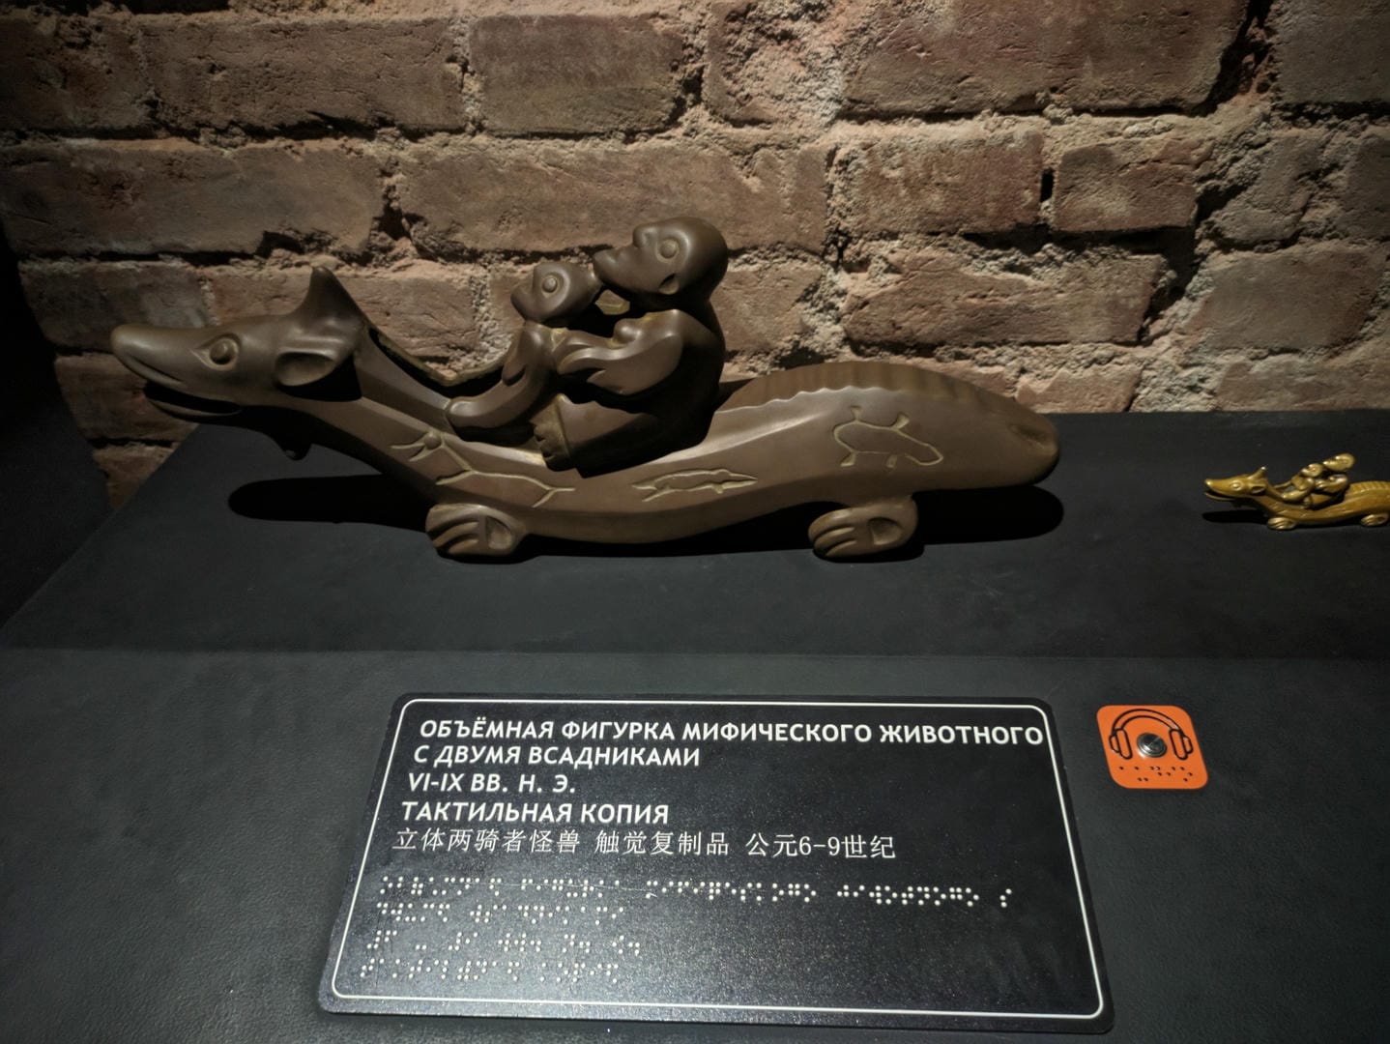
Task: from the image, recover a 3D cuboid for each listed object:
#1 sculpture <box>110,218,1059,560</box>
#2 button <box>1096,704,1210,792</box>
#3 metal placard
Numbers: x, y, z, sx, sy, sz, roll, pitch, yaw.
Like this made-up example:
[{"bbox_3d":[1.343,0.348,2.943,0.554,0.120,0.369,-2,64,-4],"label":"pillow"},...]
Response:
[{"bbox_3d":[-0.057,-0.071,0.519,0.492,0.165,0.082,0,33,4],"label":"sculpture"},{"bbox_3d":[0.191,0.094,0.420,0.039,0.005,0.039,0,50,4],"label":"button"},{"bbox_3d":[0.007,0.130,0.406,0.291,0.004,0.134,0,50,4],"label":"metal placard"}]

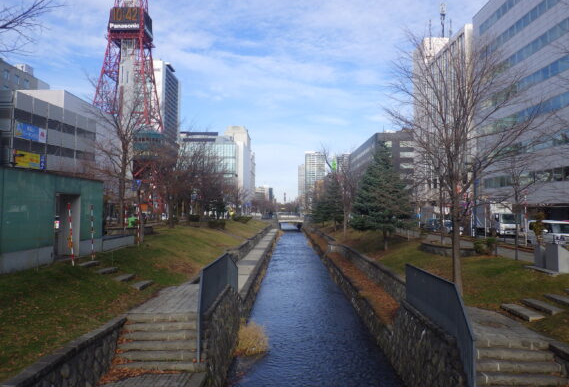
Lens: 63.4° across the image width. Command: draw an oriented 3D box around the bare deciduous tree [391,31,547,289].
[{"bbox_3d":[5.453,-0.931,13.644,4.860,7.910,4.860,0,-2,0],"label":"bare deciduous tree"}]

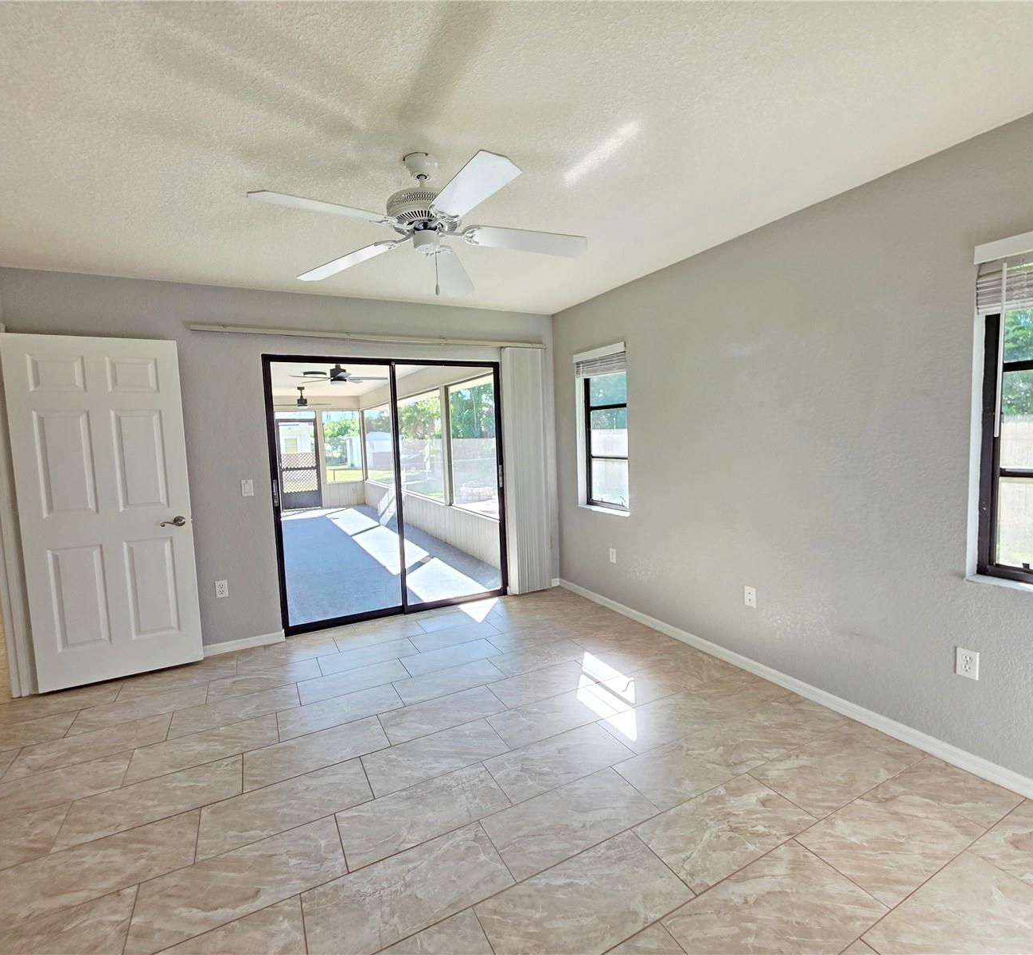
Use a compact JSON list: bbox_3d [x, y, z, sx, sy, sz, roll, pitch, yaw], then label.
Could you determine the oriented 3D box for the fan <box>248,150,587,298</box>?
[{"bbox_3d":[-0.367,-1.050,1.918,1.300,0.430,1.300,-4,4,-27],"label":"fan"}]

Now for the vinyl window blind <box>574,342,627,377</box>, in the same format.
[{"bbox_3d":[0.683,-0.922,3.839,0.070,0.197,0.673,-4,5,-27],"label":"vinyl window blind"}]

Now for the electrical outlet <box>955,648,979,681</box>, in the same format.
[{"bbox_3d":[1.813,0.751,1.922,0.008,0.115,0.071,-4,5,-27],"label":"electrical outlet"}]

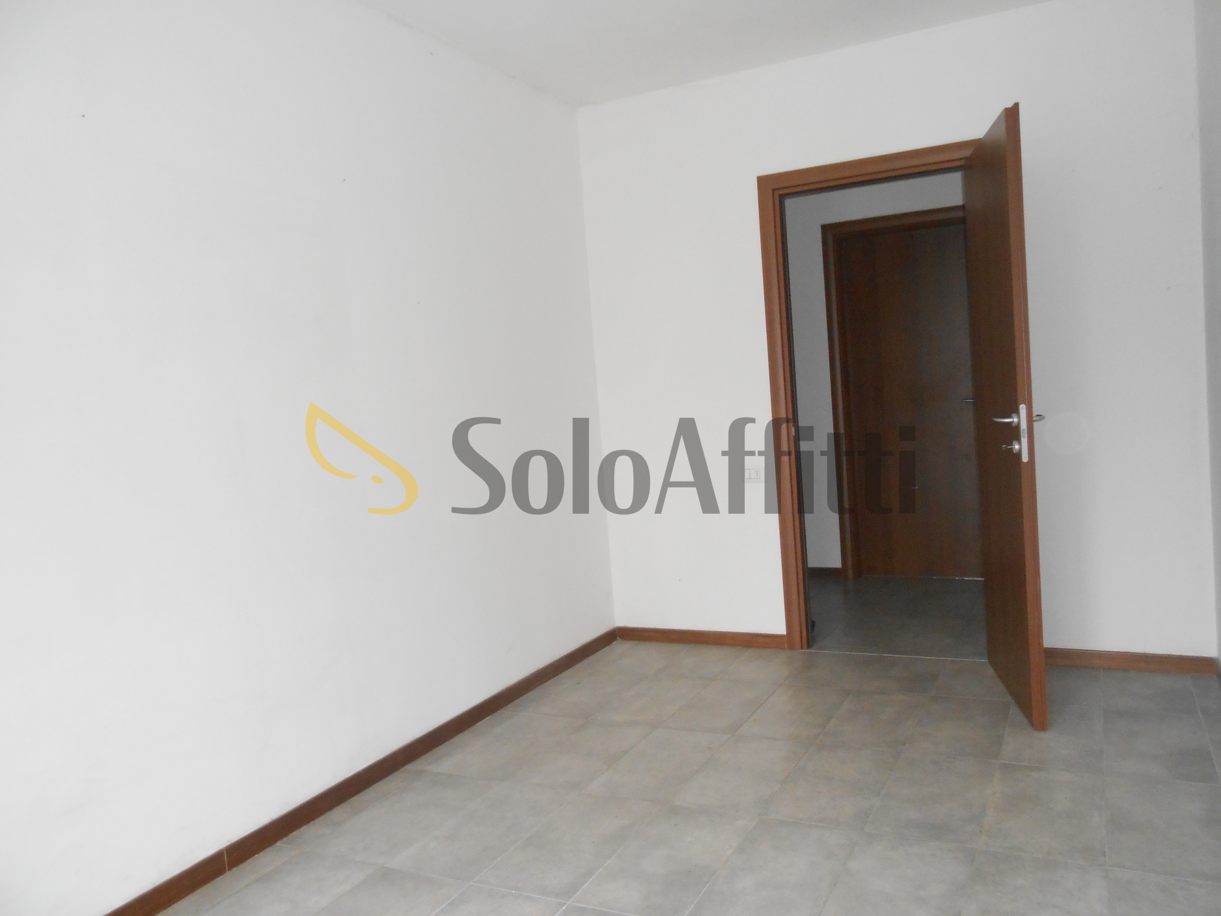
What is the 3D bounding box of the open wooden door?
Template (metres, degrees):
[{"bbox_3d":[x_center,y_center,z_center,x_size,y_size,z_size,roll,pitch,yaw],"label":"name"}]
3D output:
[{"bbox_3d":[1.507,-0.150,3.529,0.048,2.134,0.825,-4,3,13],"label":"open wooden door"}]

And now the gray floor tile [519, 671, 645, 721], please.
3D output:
[{"bbox_3d":[-0.097,1.026,4.002,0.300,0.010,0.601,-3,4,27],"label":"gray floor tile"}]

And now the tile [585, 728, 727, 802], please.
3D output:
[{"bbox_3d":[0.171,1.033,3.114,0.298,0.010,0.593,-3,4,28],"label":"tile"}]

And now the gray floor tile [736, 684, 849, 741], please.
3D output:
[{"bbox_3d":[0.723,0.991,3.576,0.300,0.010,0.601,-3,4,27],"label":"gray floor tile"}]

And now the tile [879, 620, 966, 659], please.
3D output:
[{"bbox_3d":[1.522,0.867,4.448,0.299,0.010,0.600,-3,4,27],"label":"tile"}]

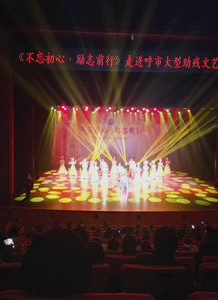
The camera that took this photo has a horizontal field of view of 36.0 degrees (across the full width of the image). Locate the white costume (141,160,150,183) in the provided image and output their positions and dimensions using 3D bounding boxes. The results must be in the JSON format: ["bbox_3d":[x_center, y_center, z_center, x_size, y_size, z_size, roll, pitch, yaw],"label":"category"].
[{"bbox_3d":[3.211,1.791,29.000,0.650,1.830,0.600,0,4,-3],"label":"white costume"}]

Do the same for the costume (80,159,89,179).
[{"bbox_3d":[-2.172,1.712,30.200,0.750,1.820,0.600,1,4,0],"label":"costume"}]

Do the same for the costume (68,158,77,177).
[{"bbox_3d":[-3.493,1.698,32.600,0.800,1.770,0.620,1,4,0],"label":"costume"}]

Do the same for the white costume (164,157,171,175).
[{"bbox_3d":[6.219,1.674,35.500,0.720,1.740,0.620,0,4,-3],"label":"white costume"}]

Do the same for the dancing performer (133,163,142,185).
[{"bbox_3d":[2.465,1.972,28.000,0.680,1.780,0.600,0,4,-3],"label":"dancing performer"}]

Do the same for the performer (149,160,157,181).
[{"bbox_3d":[4.137,1.831,30.600,0.680,1.770,0.600,0,4,-3],"label":"performer"}]

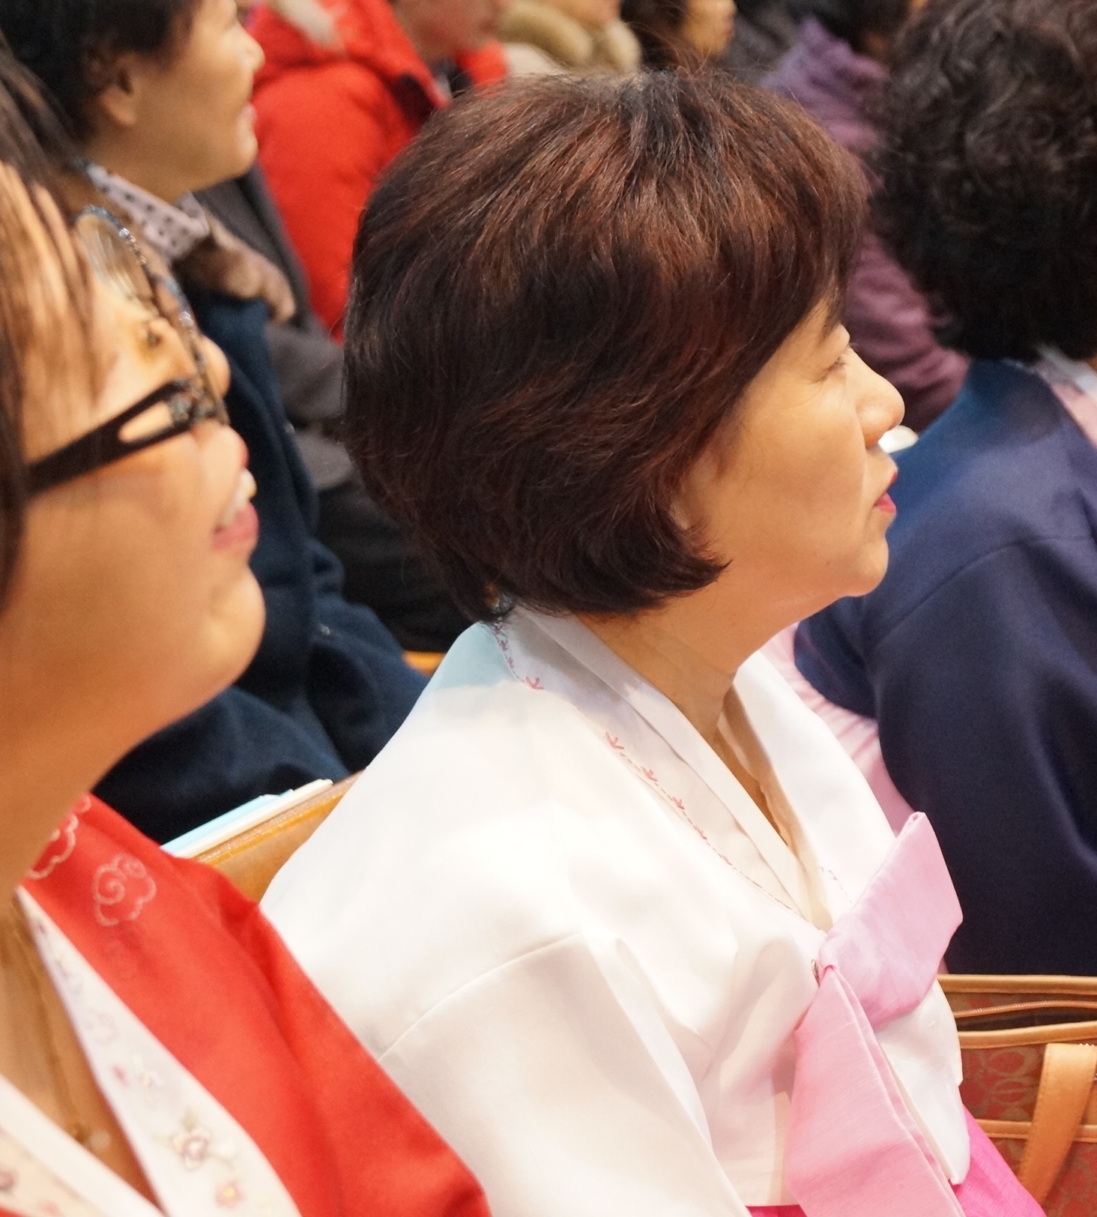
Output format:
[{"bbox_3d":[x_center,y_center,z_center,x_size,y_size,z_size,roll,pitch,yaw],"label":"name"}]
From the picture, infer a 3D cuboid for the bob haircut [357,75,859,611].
[{"bbox_3d":[0.024,-0.114,1.660,0.228,0.235,0.205,-9,14,-14],"label":"bob haircut"}]

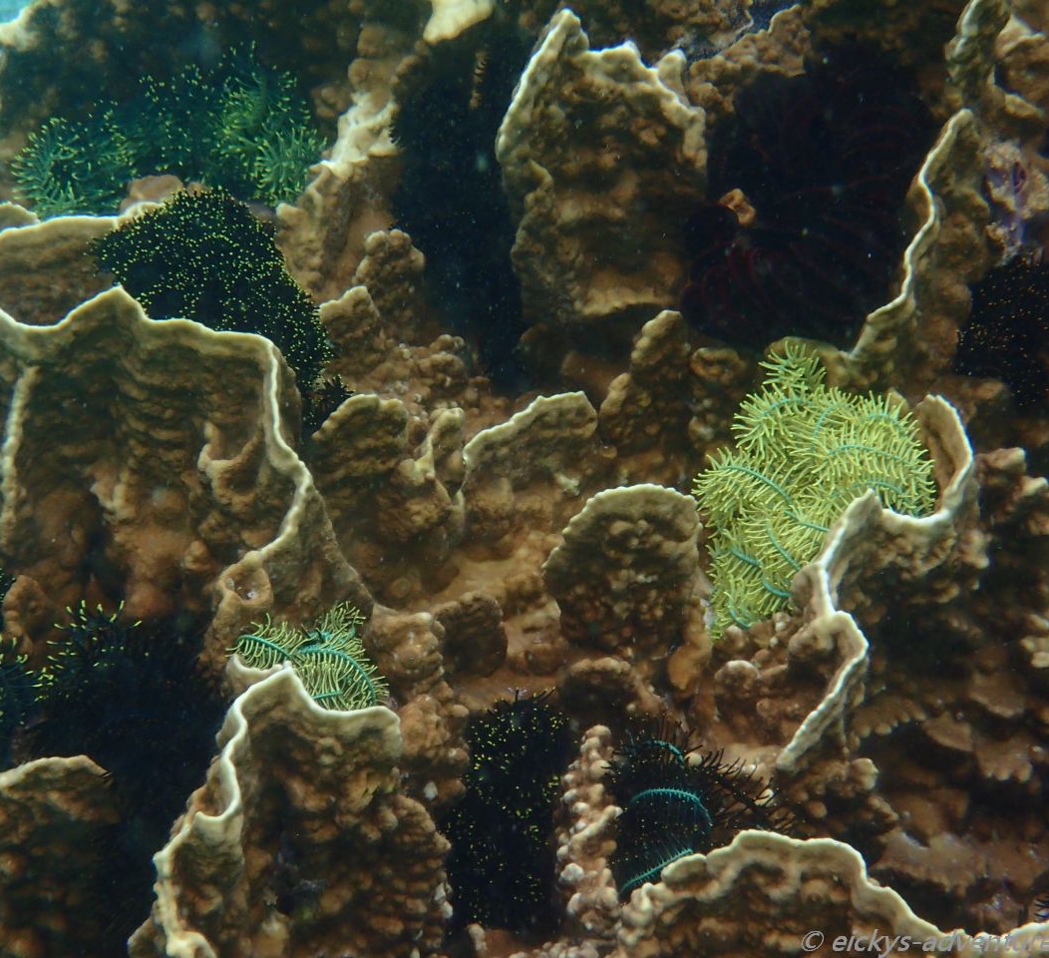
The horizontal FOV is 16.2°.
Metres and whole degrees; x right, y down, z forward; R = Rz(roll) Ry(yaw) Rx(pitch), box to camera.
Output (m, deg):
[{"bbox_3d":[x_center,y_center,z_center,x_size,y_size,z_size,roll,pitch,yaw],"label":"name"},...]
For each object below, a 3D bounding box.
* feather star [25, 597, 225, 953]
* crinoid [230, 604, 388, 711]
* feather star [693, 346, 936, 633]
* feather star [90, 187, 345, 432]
[{"bbox_3d":[-0.242,0.180,2.250,0.123,0.182,0.111,0,24,0],"label":"feather star"},{"bbox_3d":[-0.134,0.117,2.280,0.097,0.057,0.070,0,24,0],"label":"crinoid"},{"bbox_3d":[0.181,0.006,2.300,0.150,0.146,0.113,0,24,0],"label":"feather star"},{"bbox_3d":[-0.200,-0.111,2.400,0.166,0.116,0.133,0,24,0],"label":"feather star"}]

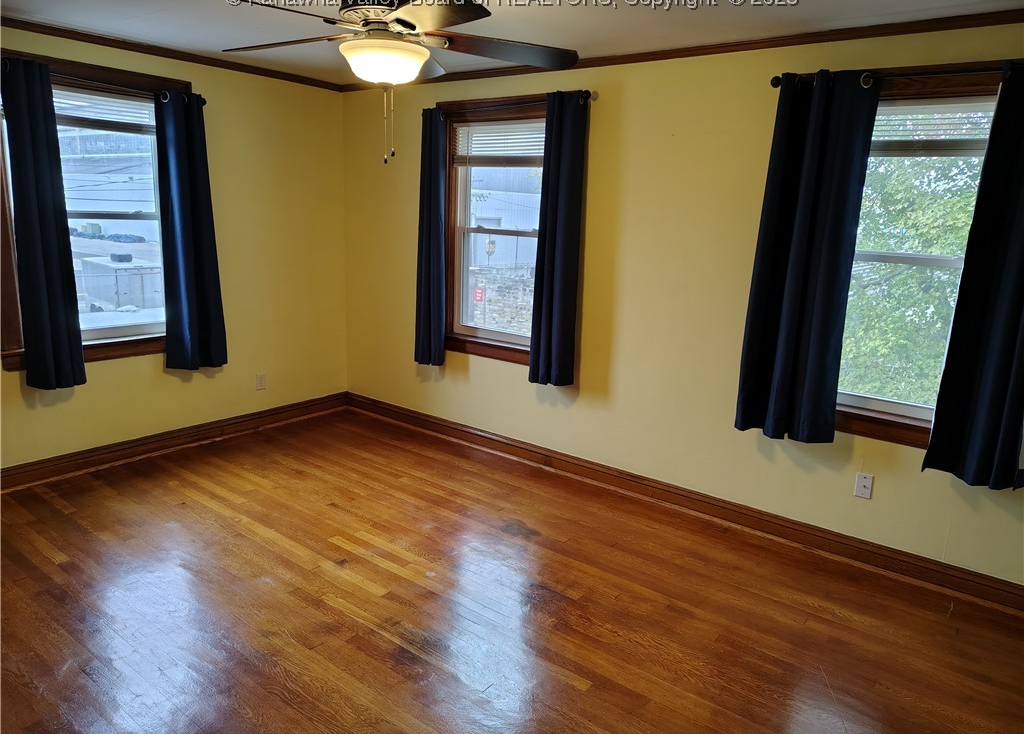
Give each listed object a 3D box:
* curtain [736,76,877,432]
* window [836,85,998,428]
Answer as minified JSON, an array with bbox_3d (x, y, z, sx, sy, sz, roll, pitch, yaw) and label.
[{"bbox_3d":[1.338,-0.480,3.282,0.421,1.625,0.110,12,16,37],"label":"curtain"},{"bbox_3d":[1.702,-0.434,3.025,0.960,1.520,0.110,12,16,36],"label":"window"}]

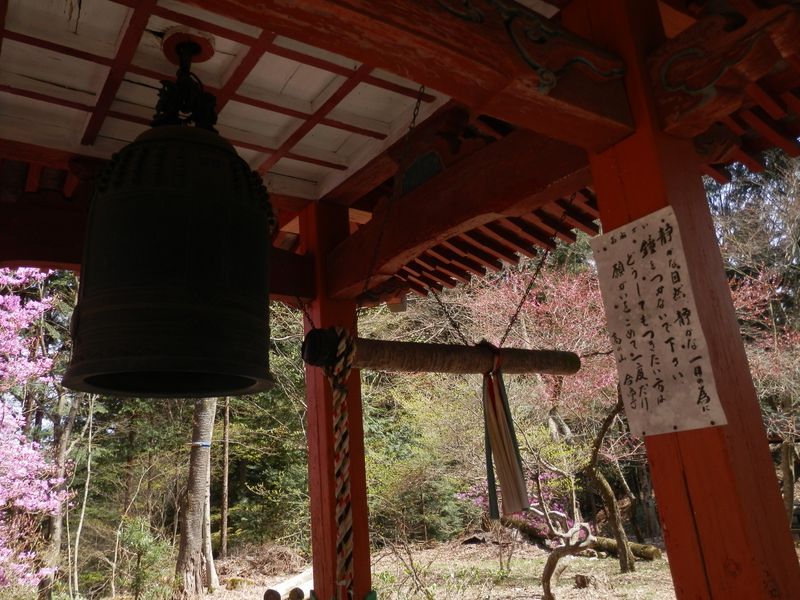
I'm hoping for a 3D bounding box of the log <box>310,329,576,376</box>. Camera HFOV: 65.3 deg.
[{"bbox_3d":[0.293,0.279,3.094,1.601,0.152,0.138,5,-14,-31],"label":"log"}]

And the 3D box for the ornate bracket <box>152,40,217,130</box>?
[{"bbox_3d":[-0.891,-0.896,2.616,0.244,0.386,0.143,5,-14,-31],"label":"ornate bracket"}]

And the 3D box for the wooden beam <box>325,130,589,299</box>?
[{"bbox_3d":[0.163,-0.386,3.167,0.152,0.368,2.231,5,-14,-31],"label":"wooden beam"}]

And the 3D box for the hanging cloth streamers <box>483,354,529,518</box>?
[{"bbox_3d":[0.518,0.680,3.153,0.160,0.760,0.130,6,-17,-34],"label":"hanging cloth streamers"}]

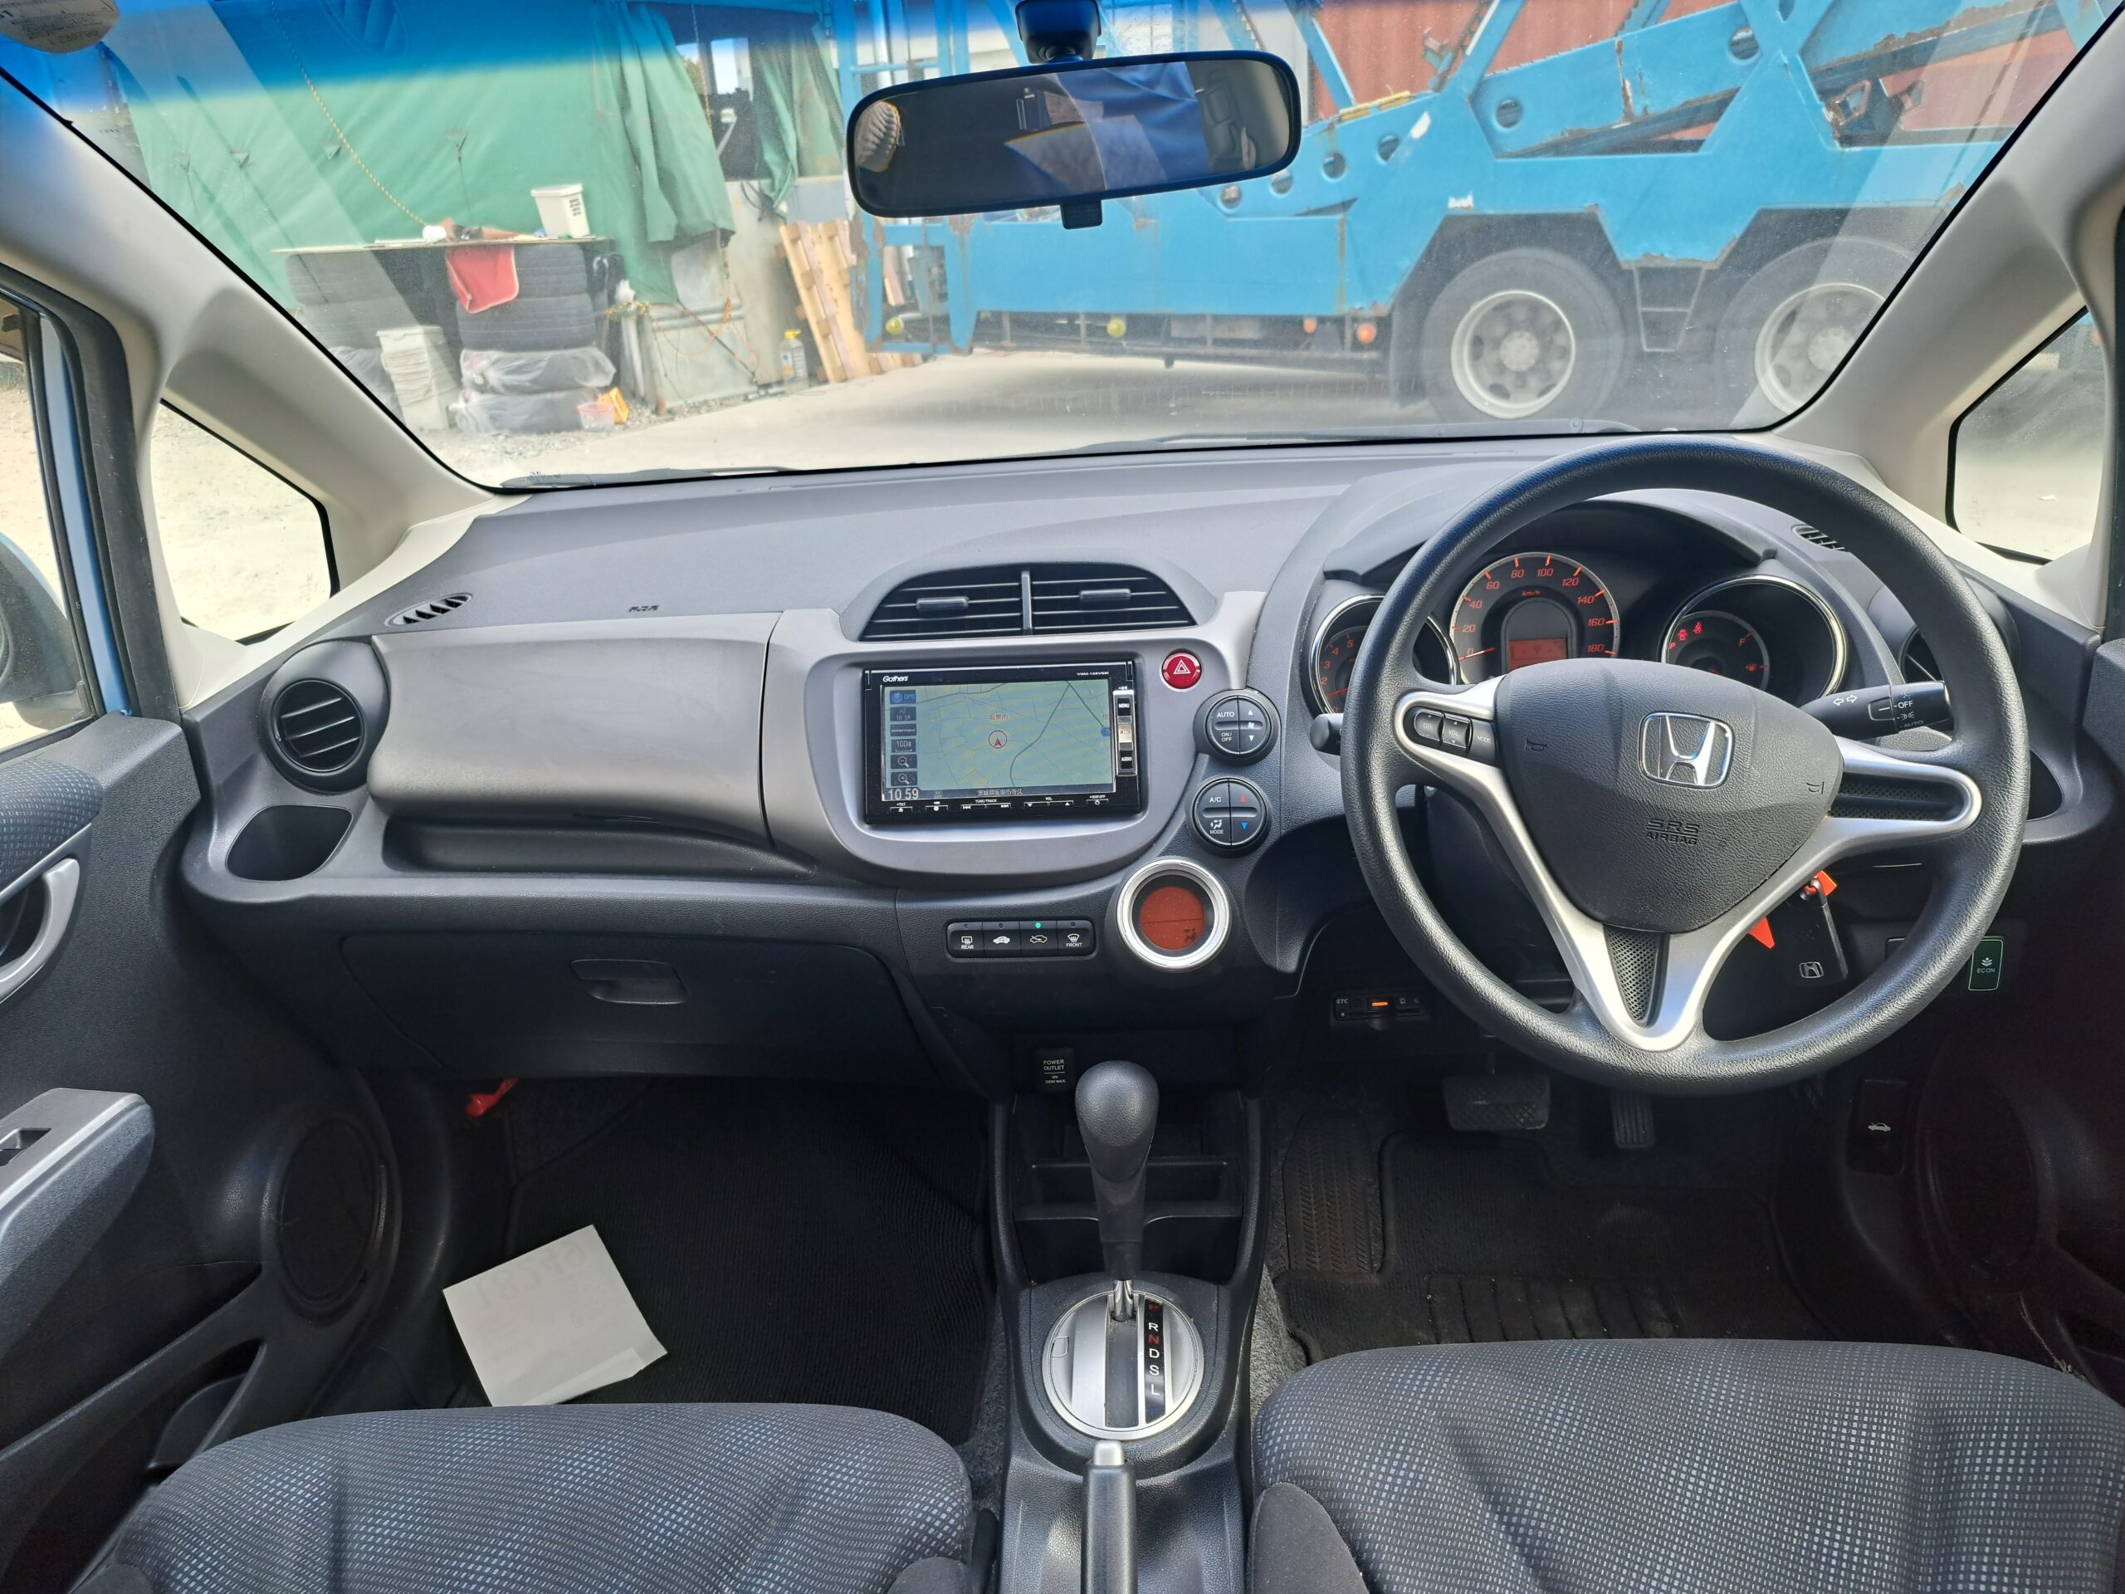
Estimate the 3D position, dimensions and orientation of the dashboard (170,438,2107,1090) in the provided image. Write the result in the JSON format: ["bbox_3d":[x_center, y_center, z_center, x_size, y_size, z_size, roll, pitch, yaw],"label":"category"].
[{"bbox_3d":[0.044,-0.045,1.200,1.360,0.405,0.500,-2,22,3],"label":"dashboard"}]

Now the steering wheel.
[{"bbox_3d":[0.344,-0.018,0.844,0.370,0.370,0.100,7,-4,6],"label":"steering wheel"}]

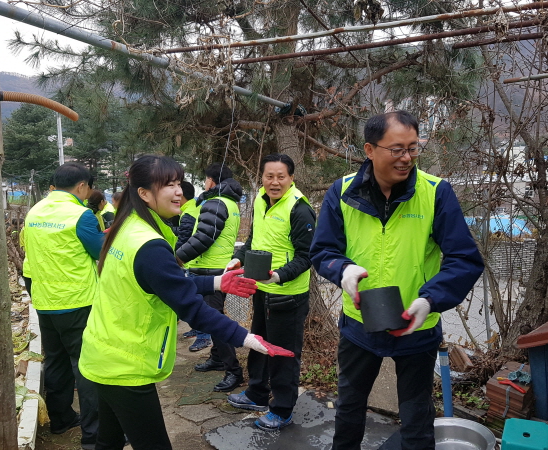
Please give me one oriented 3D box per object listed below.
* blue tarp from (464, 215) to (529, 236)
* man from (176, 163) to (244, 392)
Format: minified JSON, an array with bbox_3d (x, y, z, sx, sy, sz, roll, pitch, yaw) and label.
[{"bbox_3d":[9.051,0.041,18.500,3.000,0.950,1.600,1,5,10],"label":"blue tarp"},{"bbox_3d":[-0.490,0.368,3.419,0.520,1.660,0.480,1,5,14],"label":"man"}]

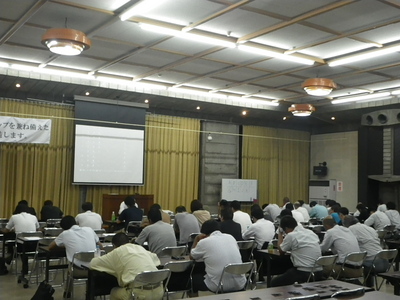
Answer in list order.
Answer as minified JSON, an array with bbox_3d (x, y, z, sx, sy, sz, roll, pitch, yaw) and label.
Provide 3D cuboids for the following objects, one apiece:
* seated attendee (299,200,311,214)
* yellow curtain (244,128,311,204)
[{"bbox_3d":[2.960,2.100,14.470,0.480,1.240,0.780,4,-5,-35],"label":"seated attendee"},{"bbox_3d":[3.461,1.111,21.660,4.087,4.058,0.200,4,-4,-33],"label":"yellow curtain"}]

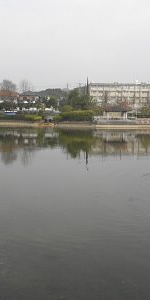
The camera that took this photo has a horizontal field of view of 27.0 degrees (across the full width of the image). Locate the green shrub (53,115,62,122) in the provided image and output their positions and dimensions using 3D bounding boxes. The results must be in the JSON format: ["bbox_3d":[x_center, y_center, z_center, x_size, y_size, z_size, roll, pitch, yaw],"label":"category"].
[{"bbox_3d":[-4.799,-8.679,85.566,2.300,1.980,2.000,0,6,0],"label":"green shrub"}]

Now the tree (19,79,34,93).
[{"bbox_3d":[-17.477,-20.424,112.426,5.000,10.130,5.000,0,6,0],"label":"tree"}]

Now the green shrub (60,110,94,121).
[{"bbox_3d":[0.409,-9.287,84.994,9.200,2.740,3.000,0,6,0],"label":"green shrub"}]

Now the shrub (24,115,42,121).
[{"bbox_3d":[-11.788,-8.958,86.541,5.000,1.650,2.000,0,6,0],"label":"shrub"}]

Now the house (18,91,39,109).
[{"bbox_3d":[-19.298,-20.843,129.485,9.500,7.070,8.000,-1,6,-6],"label":"house"}]

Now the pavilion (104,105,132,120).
[{"bbox_3d":[10.948,-9.529,79.433,6.500,3.920,5.800,0,6,0],"label":"pavilion"}]

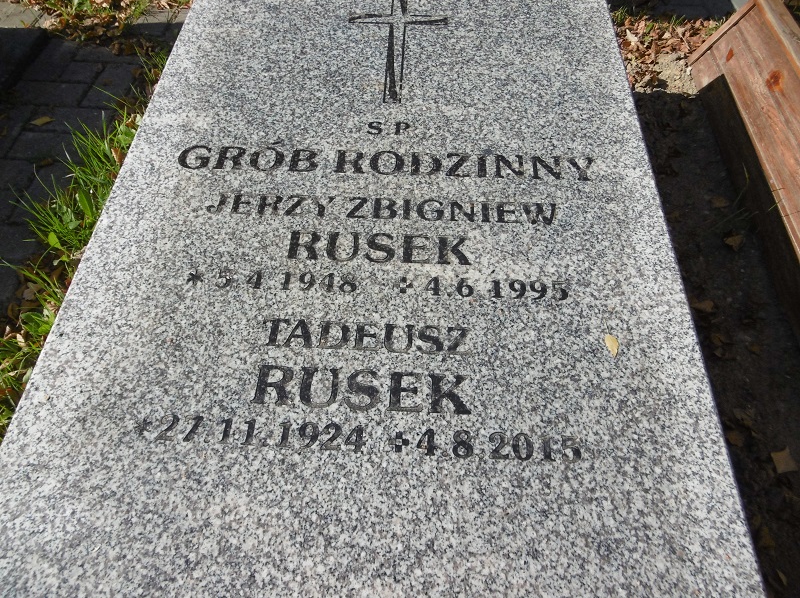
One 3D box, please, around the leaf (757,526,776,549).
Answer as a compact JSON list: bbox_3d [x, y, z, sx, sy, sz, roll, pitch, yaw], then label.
[{"bbox_3d":[0.575,0.376,0.874,0.026,0.010,0.032,-2,56,-3],"label":"leaf"}]

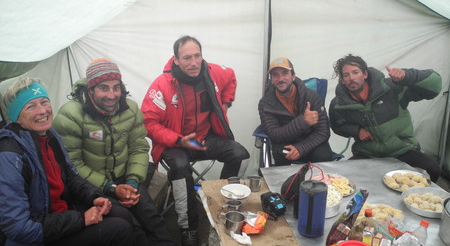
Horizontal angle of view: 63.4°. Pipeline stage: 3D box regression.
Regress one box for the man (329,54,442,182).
[{"bbox_3d":[1.020,0.084,2.462,0.700,1.060,0.680,3,17,10],"label":"man"}]

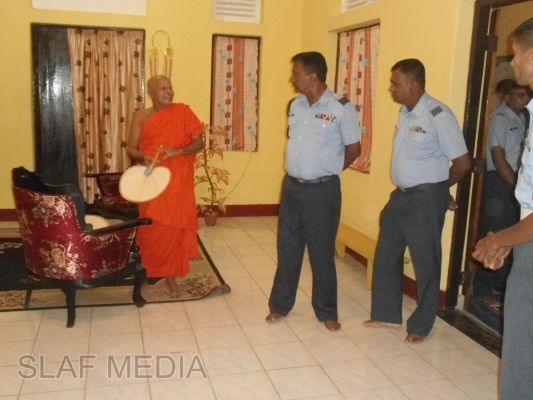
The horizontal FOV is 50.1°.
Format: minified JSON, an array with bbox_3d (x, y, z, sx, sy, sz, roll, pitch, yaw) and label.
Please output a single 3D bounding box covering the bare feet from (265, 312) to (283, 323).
[{"bbox_3d":[0.066,0.738,3.762,0.100,0.085,0.200,11,14,40],"label":"bare feet"}]

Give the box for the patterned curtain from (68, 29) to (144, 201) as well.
[{"bbox_3d":[-1.708,-0.820,6.202,0.770,1.980,0.110,-1,11,-14],"label":"patterned curtain"}]

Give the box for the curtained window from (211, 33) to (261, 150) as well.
[{"bbox_3d":[-0.350,-1.200,6.512,0.550,1.300,0.100,-1,11,-15],"label":"curtained window"}]

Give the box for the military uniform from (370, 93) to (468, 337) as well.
[{"bbox_3d":[0.929,0.101,3.482,0.370,1.430,0.490,-7,14,-39],"label":"military uniform"}]

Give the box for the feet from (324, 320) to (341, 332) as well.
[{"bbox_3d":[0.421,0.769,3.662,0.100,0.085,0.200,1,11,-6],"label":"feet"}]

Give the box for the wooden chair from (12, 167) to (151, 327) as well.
[{"bbox_3d":[-1.250,0.244,3.775,0.680,0.970,0.740,10,13,38],"label":"wooden chair"}]

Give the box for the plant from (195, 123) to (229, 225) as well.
[{"bbox_3d":[-0.610,-0.275,6.252,0.370,1.120,0.360,-1,11,-15],"label":"plant"}]

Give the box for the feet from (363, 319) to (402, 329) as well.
[{"bbox_3d":[0.756,0.774,3.718,0.250,0.080,0.100,2,11,1],"label":"feet"}]

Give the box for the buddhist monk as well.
[{"bbox_3d":[-0.739,-0.106,4.106,0.540,1.560,0.400,-1,11,-13],"label":"buddhist monk"}]

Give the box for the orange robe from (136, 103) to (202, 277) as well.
[{"bbox_3d":[-0.715,-0.091,4.108,0.470,1.250,0.360,-1,11,-13],"label":"orange robe"}]

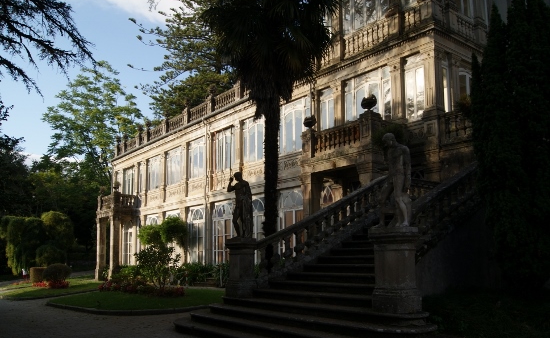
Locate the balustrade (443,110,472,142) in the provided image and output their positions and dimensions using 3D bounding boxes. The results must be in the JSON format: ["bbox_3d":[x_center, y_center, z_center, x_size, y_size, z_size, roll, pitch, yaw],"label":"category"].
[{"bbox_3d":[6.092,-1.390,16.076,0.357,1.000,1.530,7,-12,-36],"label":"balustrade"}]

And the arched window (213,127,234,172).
[{"bbox_3d":[-2.659,-0.994,27.279,0.220,2.320,2.250,6,-12,-37],"label":"arched window"}]

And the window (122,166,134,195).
[{"bbox_3d":[-10.966,1.096,38.099,0.220,2.300,1.850,6,-12,-37],"label":"window"}]

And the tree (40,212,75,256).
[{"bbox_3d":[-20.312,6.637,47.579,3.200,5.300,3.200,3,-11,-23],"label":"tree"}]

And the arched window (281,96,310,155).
[{"bbox_3d":[0.885,-1.908,23.247,0.204,2.407,2.382,7,-12,-36],"label":"arched window"}]

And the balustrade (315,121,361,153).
[{"bbox_3d":[2.245,-1.004,17.604,0.320,0.860,2.350,6,-12,-37],"label":"balustrade"}]

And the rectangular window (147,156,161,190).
[{"bbox_3d":[-8.559,0.317,35.688,0.204,2.326,2.318,7,-12,-36],"label":"rectangular window"}]

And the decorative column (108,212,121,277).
[{"bbox_3d":[-11.068,5.462,34.927,0.612,4.641,0.612,7,-12,-36],"label":"decorative column"}]

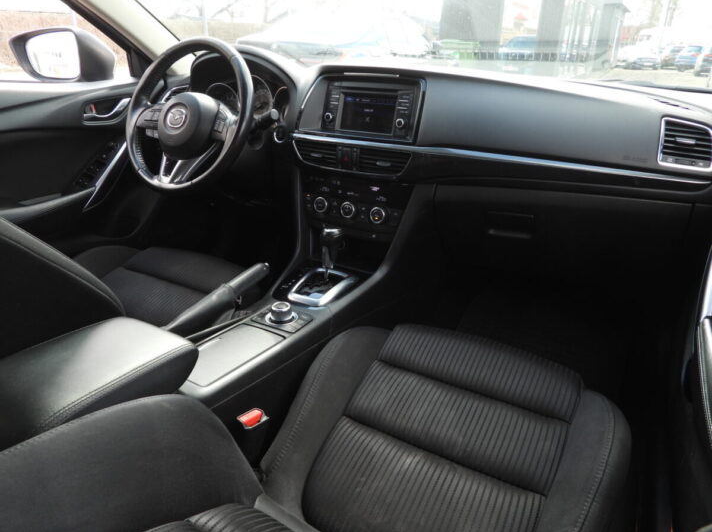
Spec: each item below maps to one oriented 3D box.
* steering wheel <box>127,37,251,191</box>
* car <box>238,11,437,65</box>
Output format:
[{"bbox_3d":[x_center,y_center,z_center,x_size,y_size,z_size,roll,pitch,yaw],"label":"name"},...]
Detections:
[{"bbox_3d":[-0.398,-0.358,1.158,0.370,0.370,0.110,12,-1,25],"label":"steering wheel"},{"bbox_3d":[0.002,-3.524,8.504,1.820,1.620,4.500,12,27,25],"label":"car"}]

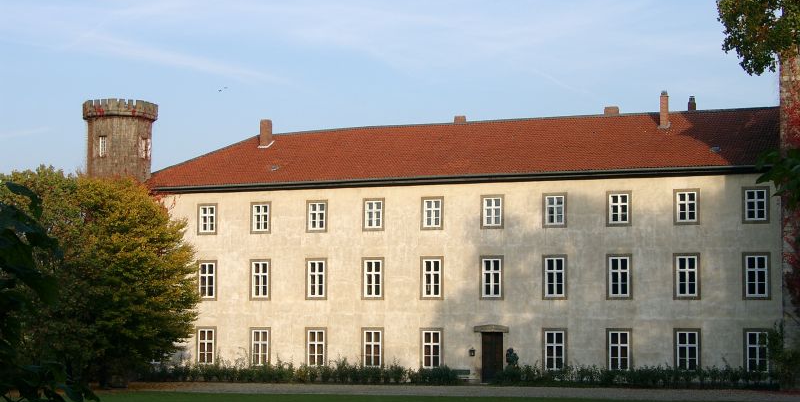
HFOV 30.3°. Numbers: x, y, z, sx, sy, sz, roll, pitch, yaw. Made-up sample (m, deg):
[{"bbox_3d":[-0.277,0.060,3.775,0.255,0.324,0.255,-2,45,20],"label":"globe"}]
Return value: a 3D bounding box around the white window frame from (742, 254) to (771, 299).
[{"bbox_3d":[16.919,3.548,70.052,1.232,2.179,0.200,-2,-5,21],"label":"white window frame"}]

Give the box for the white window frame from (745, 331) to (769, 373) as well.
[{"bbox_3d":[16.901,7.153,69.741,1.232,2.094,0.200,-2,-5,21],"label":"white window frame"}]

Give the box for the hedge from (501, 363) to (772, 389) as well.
[{"bbox_3d":[12.727,9.648,81.759,15.731,1.300,1.200,-2,-5,22],"label":"hedge"}]

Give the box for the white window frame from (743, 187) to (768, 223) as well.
[{"bbox_3d":[19.542,0.251,81.276,1.382,1.983,0.200,-2,-5,22],"label":"white window frame"}]

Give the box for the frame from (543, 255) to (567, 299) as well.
[{"bbox_3d":[8.918,4.410,85.239,1.396,2.532,0.200,-2,-5,22],"label":"frame"}]

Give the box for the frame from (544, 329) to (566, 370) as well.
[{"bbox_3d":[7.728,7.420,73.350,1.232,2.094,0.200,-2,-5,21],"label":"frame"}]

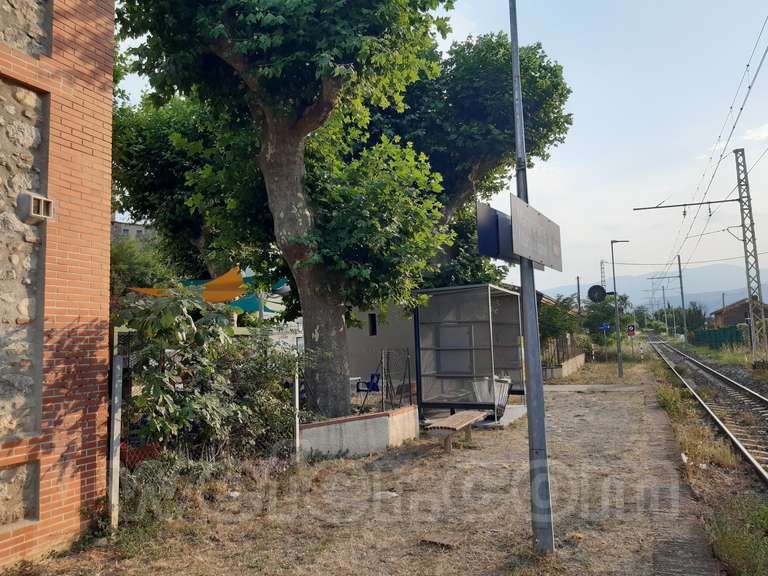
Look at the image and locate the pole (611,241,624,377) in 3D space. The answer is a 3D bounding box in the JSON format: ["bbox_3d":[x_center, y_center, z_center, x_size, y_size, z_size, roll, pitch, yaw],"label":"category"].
[{"bbox_3d":[9.273,0.799,23.037,0.150,5.420,0.150,-4,-6,24],"label":"pole"}]

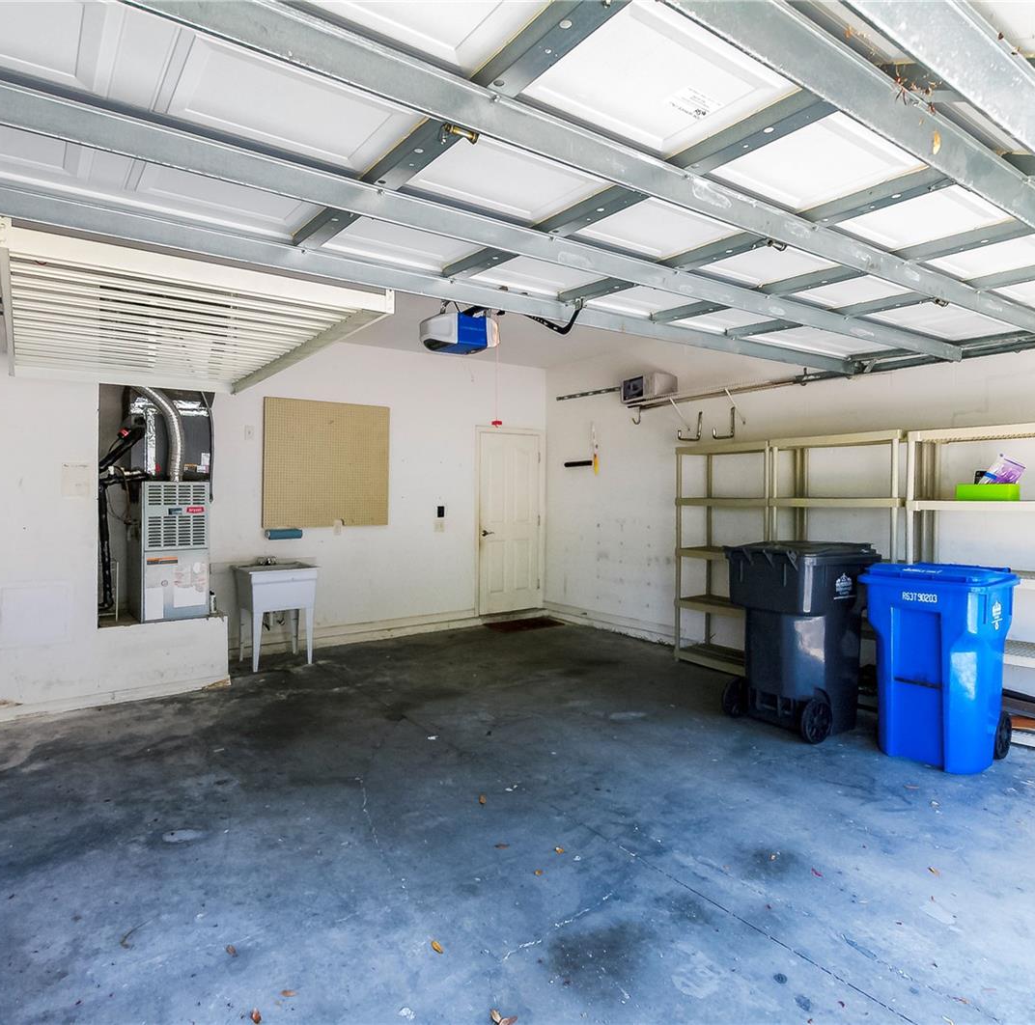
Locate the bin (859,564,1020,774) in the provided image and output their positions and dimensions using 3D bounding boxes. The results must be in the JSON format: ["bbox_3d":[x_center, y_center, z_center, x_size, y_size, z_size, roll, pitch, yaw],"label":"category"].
[{"bbox_3d":[2.328,0.808,3.536,0.690,1.035,0.565,0,1,-38],"label":"bin"}]

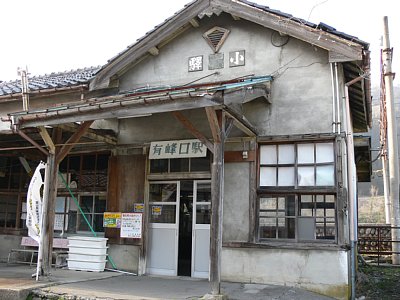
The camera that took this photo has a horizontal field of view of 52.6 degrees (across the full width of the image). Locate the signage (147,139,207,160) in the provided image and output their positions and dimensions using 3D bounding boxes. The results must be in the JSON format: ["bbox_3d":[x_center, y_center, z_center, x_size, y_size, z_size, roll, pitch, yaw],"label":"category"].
[{"bbox_3d":[-0.516,-0.012,9.606,1.471,0.426,0.040,-2,-15,20],"label":"signage"}]

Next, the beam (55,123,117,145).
[{"bbox_3d":[-2.512,-0.392,9.221,0.130,0.170,1.901,-2,-11,21],"label":"beam"}]

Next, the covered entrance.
[{"bbox_3d":[-0.523,1.810,9.449,1.611,2.226,0.150,-2,-10,20],"label":"covered entrance"}]

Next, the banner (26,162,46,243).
[{"bbox_3d":[-3.372,1.083,8.339,0.400,1.640,0.160,0,-10,7],"label":"banner"}]

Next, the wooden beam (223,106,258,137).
[{"bbox_3d":[0.813,-0.542,7.952,0.140,0.160,1.901,-2,-11,21],"label":"wooden beam"}]

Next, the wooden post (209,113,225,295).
[{"bbox_3d":[0.349,0.980,7.786,0.155,3.422,0.155,-2,-10,20],"label":"wooden post"}]

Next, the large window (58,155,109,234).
[{"bbox_3d":[-3.131,1.110,10.524,1.683,2.055,0.100,-2,-10,20],"label":"large window"}]

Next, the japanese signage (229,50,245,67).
[{"bbox_3d":[0.845,-2.082,9.238,0.379,0.370,0.040,-2,-11,21],"label":"japanese signage"}]

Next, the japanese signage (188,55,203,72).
[{"bbox_3d":[-0.096,-2.101,9.904,0.380,0.384,0.040,-2,-10,20],"label":"japanese signage"}]

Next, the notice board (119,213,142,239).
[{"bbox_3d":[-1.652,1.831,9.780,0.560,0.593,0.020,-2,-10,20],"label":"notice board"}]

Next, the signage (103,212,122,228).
[{"bbox_3d":[-2.083,1.690,9.692,0.508,0.377,0.020,-2,-11,21],"label":"signage"}]

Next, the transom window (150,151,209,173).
[{"bbox_3d":[-0.452,0.263,9.364,1.545,0.555,0.070,-2,-11,21],"label":"transom window"}]

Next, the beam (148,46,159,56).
[{"bbox_3d":[-1.157,-2.447,9.945,0.160,0.160,0.300,-2,-11,21],"label":"beam"}]

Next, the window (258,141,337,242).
[{"bbox_3d":[2.052,0.876,8.632,1.680,2.183,0.100,-2,-10,20],"label":"window"}]

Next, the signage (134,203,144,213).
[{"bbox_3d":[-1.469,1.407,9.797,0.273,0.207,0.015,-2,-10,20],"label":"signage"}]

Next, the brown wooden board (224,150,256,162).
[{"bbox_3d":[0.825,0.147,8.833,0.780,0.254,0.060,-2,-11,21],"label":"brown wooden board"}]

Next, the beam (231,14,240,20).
[{"bbox_3d":[0.852,-3.145,9.541,0.140,0.130,0.450,-2,-10,20],"label":"beam"}]

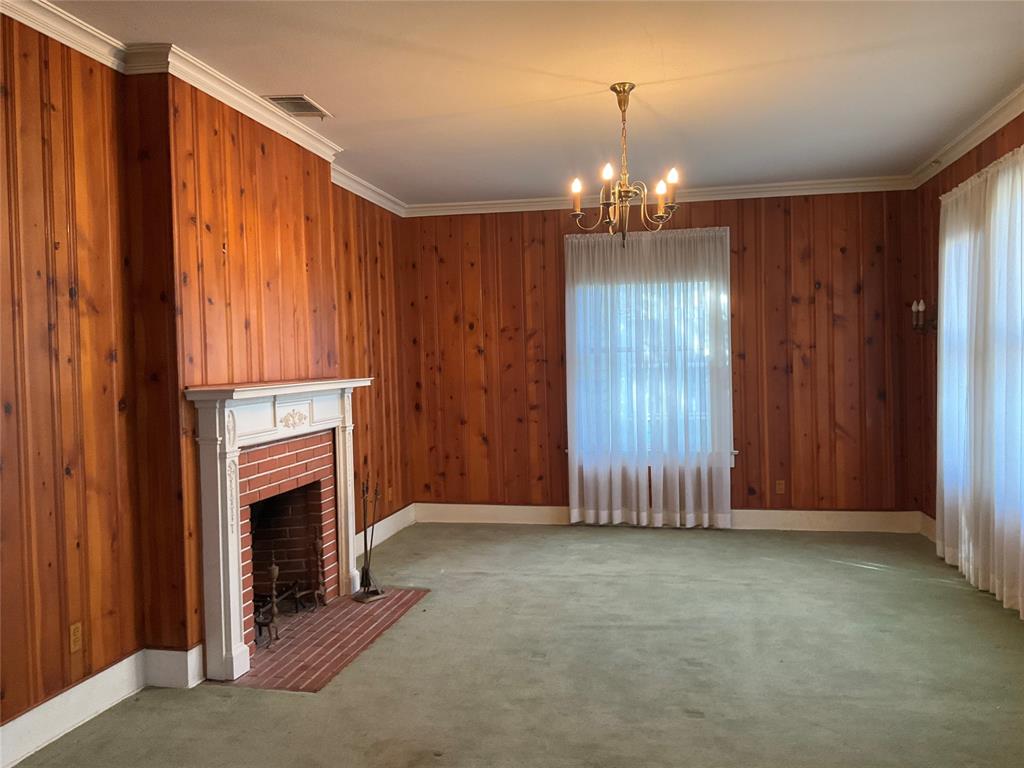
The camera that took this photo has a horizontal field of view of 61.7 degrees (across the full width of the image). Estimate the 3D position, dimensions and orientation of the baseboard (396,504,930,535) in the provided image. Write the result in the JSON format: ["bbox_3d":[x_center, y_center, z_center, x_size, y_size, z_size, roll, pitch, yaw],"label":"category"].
[{"bbox_3d":[1.190,1.137,7.286,4.247,0.170,0.030,-1,1,11],"label":"baseboard"}]

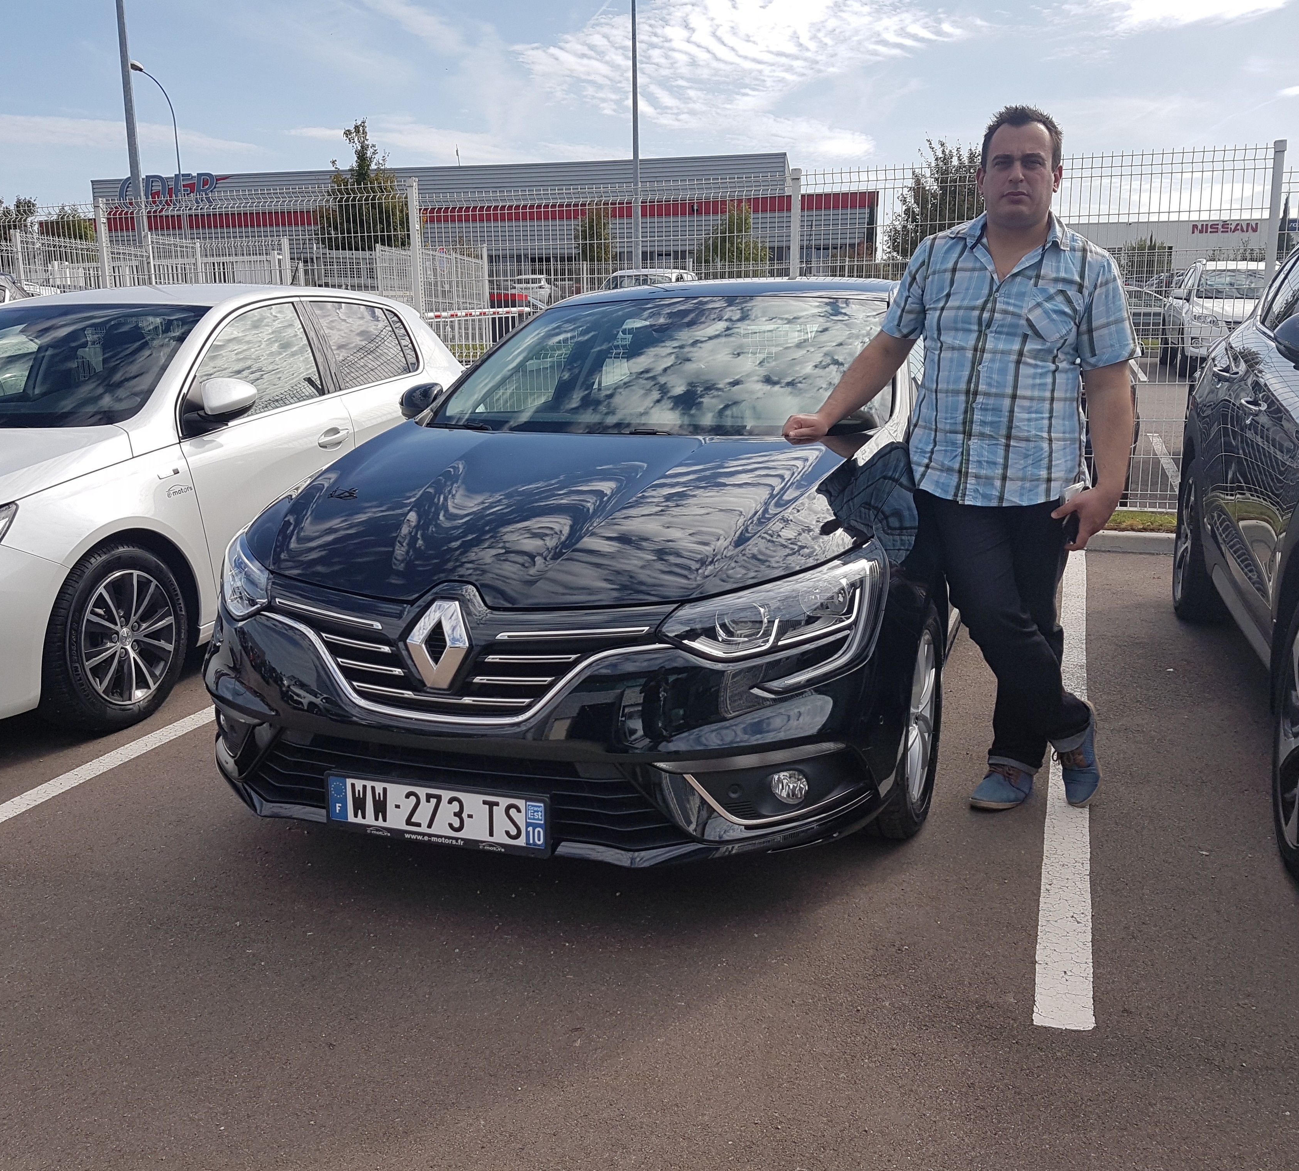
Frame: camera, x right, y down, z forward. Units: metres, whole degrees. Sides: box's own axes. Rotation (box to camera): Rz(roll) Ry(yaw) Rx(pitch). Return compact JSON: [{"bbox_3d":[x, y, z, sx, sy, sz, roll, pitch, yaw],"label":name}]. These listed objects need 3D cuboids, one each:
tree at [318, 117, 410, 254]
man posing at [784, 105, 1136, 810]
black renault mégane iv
[{"bbox_3d":[-5.419,-6.710,23.067,2.148,4.597,2.148,-4,13,-12],"label":"tree"},{"bbox_3d":[0.839,-0.323,3.227,0.860,1.820,0.460,4,14,19],"label":"man posing"},{"bbox_3d":[0.269,-0.386,4.403,1.860,1.447,4.360,4,14,19],"label":"black renault mégane iv"}]

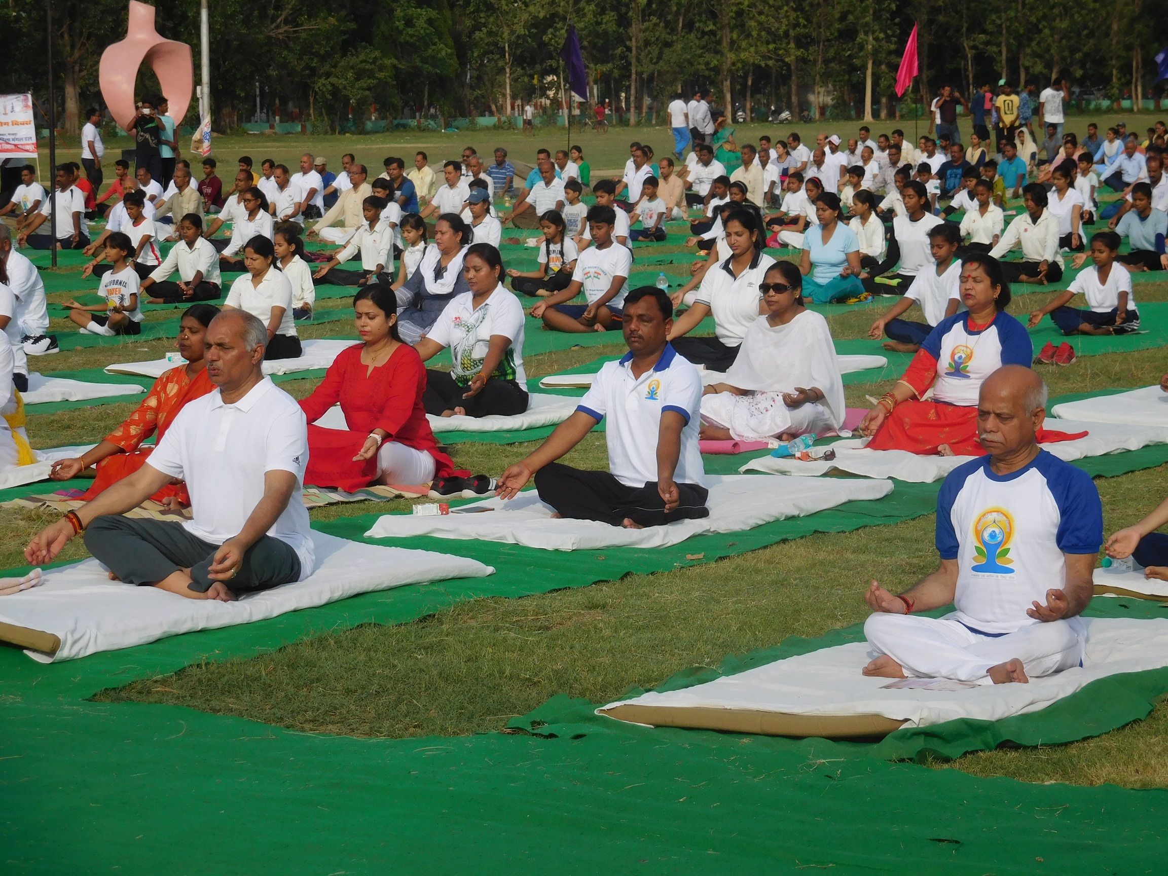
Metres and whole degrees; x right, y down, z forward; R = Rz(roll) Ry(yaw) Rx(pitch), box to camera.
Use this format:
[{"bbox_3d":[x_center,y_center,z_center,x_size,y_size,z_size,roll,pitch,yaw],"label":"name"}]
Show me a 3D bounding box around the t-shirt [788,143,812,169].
[{"bbox_3d":[3.518,-4.514,55.000,0.450,0.540,0.270,4,7,38],"label":"t-shirt"}]

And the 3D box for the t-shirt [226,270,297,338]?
[{"bbox_3d":[-1.986,-0.830,20.800,0.410,0.470,0.270,3,7,31],"label":"t-shirt"}]

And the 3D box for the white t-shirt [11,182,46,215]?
[{"bbox_3d":[-7.158,-3.053,43.500,0.460,0.540,0.290,3,7,35],"label":"white t-shirt"}]

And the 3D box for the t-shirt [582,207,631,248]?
[{"bbox_3d":[0.209,-1.882,30.300,0.460,0.450,0.300,4,7,35],"label":"t-shirt"}]

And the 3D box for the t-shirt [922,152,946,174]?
[{"bbox_3d":[5.482,-4.208,53.000,0.500,0.540,0.330,4,7,35],"label":"t-shirt"}]

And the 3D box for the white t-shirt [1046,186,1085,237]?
[{"bbox_3d":[4.548,-2.116,32.000,0.400,0.500,0.260,3,7,34],"label":"white t-shirt"}]

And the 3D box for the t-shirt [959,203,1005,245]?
[{"bbox_3d":[3.896,-2.093,33.000,0.440,0.430,0.300,1,6,18],"label":"t-shirt"}]

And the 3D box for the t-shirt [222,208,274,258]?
[{"bbox_3d":[-3.009,-1.827,30.200,0.450,0.460,0.360,4,7,36],"label":"t-shirt"}]

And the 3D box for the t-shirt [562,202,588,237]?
[{"bbox_3d":[-0.095,-2.257,35.000,0.290,0.380,0.190,2,6,25],"label":"t-shirt"}]

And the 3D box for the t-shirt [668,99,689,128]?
[{"bbox_3d":[2.312,-7.980,83.000,0.470,0.700,0.290,1,6,18],"label":"t-shirt"}]

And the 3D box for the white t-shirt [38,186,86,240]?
[{"bbox_3d":[-5.832,-2.520,37.800,0.500,0.580,0.360,3,7,35],"label":"white t-shirt"}]

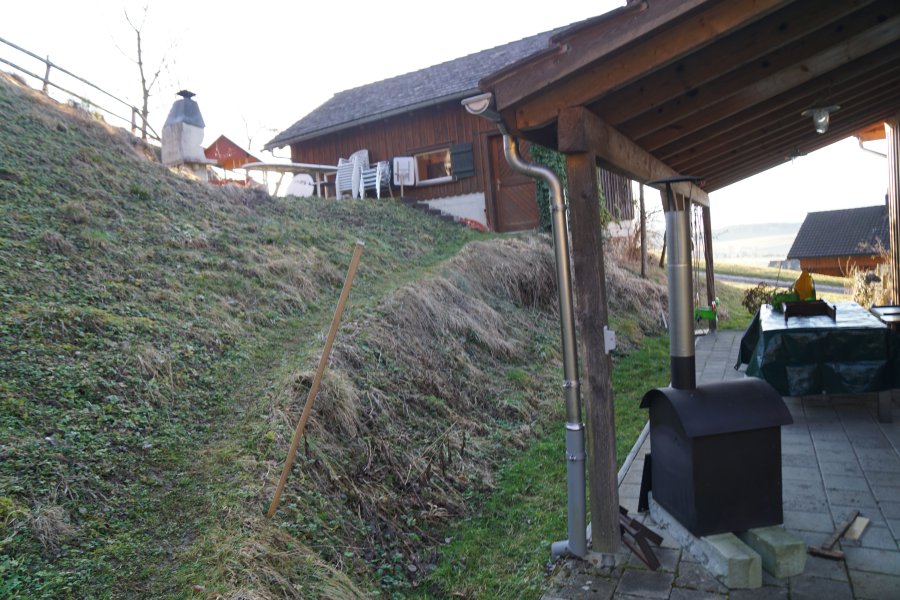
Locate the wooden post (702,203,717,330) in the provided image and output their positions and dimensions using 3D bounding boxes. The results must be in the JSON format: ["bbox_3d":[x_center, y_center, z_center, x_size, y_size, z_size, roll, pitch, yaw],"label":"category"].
[{"bbox_3d":[4.576,-0.538,10.550,0.120,2.140,0.120,-2,4,28],"label":"wooden post"}]

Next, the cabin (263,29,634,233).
[{"bbox_3d":[0.393,-3.961,16.107,8.850,4.950,6.040,-2,5,35],"label":"cabin"}]

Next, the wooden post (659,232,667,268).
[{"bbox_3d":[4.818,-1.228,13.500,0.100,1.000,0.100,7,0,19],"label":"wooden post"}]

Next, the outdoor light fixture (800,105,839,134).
[{"bbox_3d":[2.895,-1.412,4.682,0.270,0.250,0.270,-2,4,28],"label":"outdoor light fixture"}]

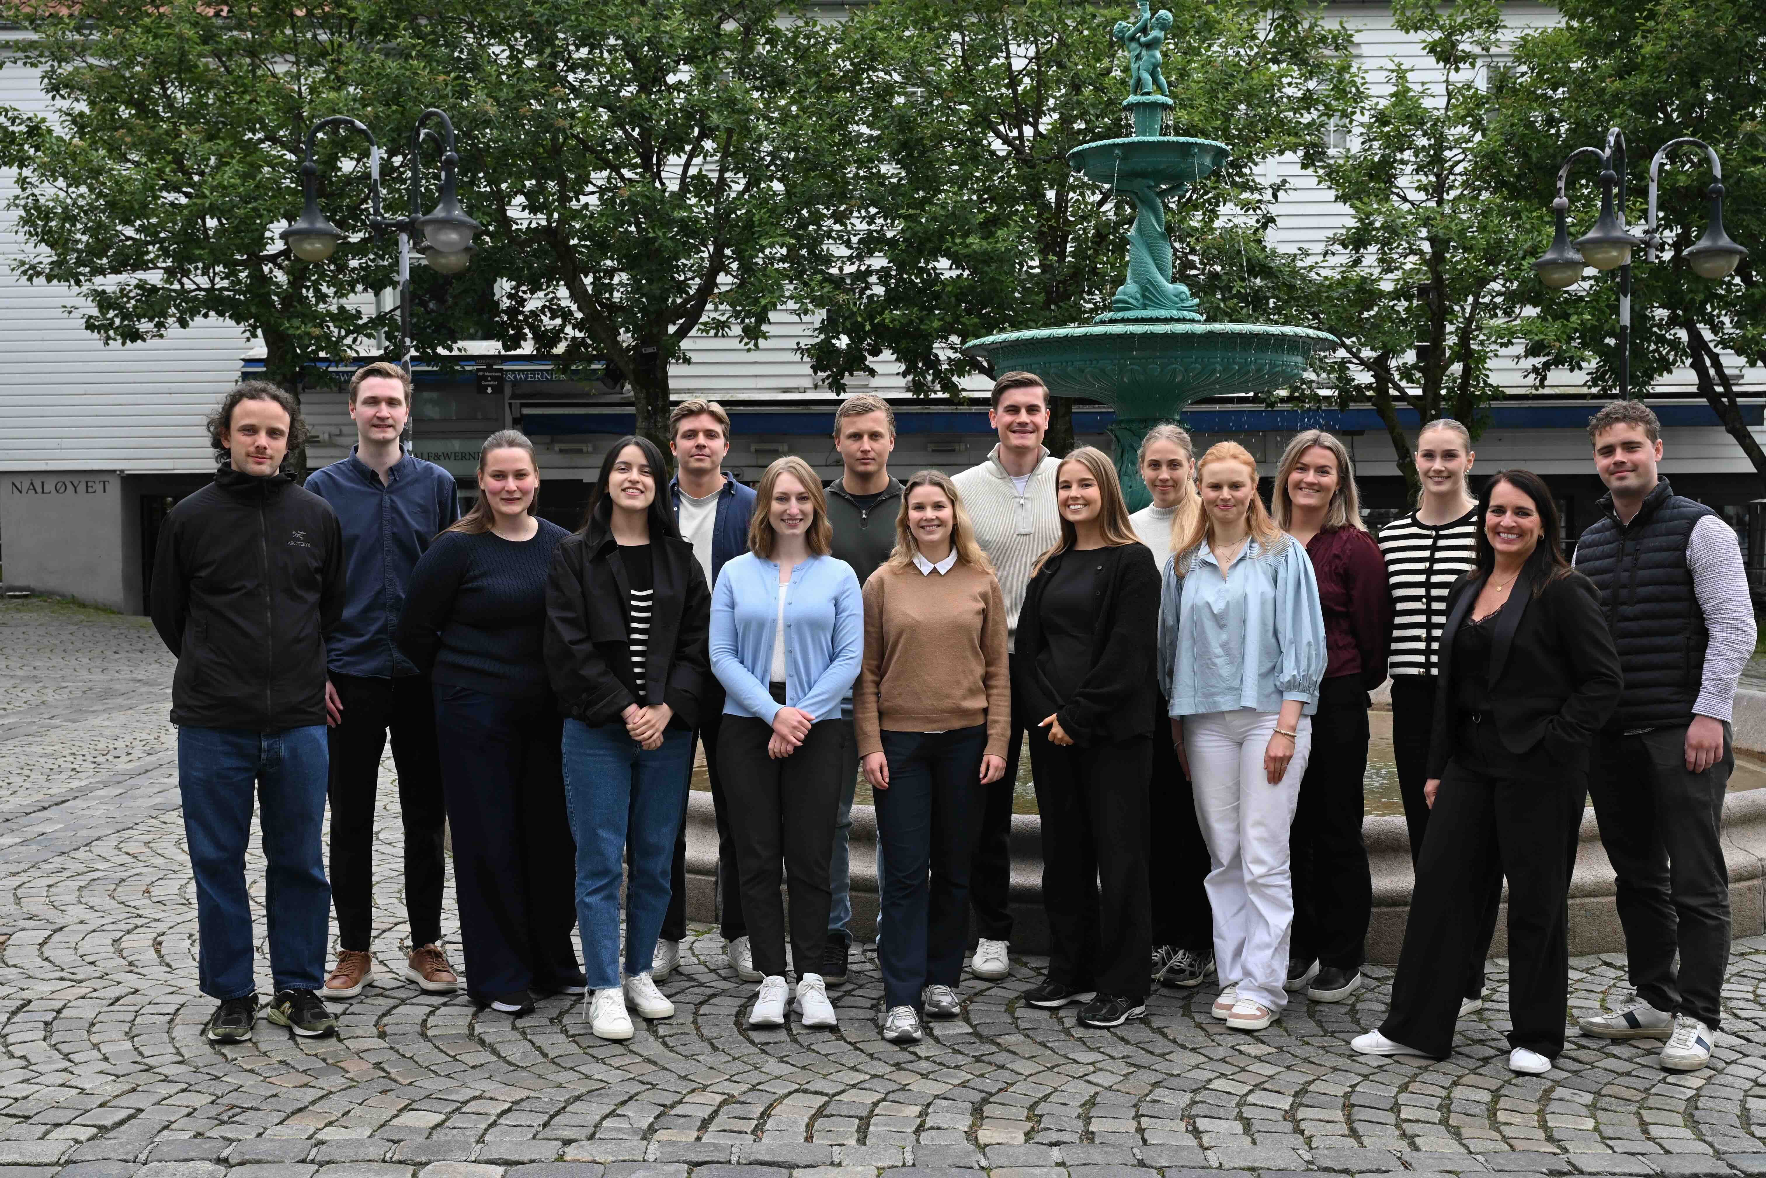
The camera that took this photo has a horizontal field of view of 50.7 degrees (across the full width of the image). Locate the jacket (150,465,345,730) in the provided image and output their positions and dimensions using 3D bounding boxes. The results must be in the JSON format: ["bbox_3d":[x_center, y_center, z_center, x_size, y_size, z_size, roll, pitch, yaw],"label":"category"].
[{"bbox_3d":[-1.827,0.024,5.360,0.540,0.751,0.320,-2,4,-22],"label":"jacket"}]

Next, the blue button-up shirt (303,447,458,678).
[{"bbox_3d":[-1.563,-0.079,5.800,0.490,0.715,0.300,-2,4,-15],"label":"blue button-up shirt"}]

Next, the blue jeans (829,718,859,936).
[{"bbox_3d":[-0.053,0.739,5.980,0.400,0.785,0.270,-1,3,0],"label":"blue jeans"}]

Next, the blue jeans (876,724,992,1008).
[{"bbox_3d":[0.142,0.779,5.480,0.345,0.900,0.330,0,2,-3],"label":"blue jeans"}]

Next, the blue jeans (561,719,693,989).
[{"bbox_3d":[-0.755,0.762,5.500,0.375,0.826,0.280,-1,3,-8],"label":"blue jeans"}]

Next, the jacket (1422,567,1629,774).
[{"bbox_3d":[1.771,0.229,5.150,0.490,0.600,0.340,1,2,34],"label":"jacket"}]

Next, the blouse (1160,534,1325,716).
[{"bbox_3d":[1.066,0.111,5.530,0.480,0.540,0.330,1,2,28],"label":"blouse"}]

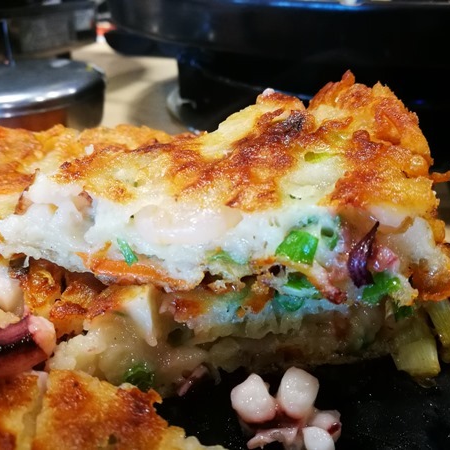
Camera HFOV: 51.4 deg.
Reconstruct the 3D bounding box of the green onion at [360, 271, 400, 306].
[{"bbox_3d":[0.052,0.021,0.156,0.013,0.011,0.009,0,28,0],"label":"green onion"}]

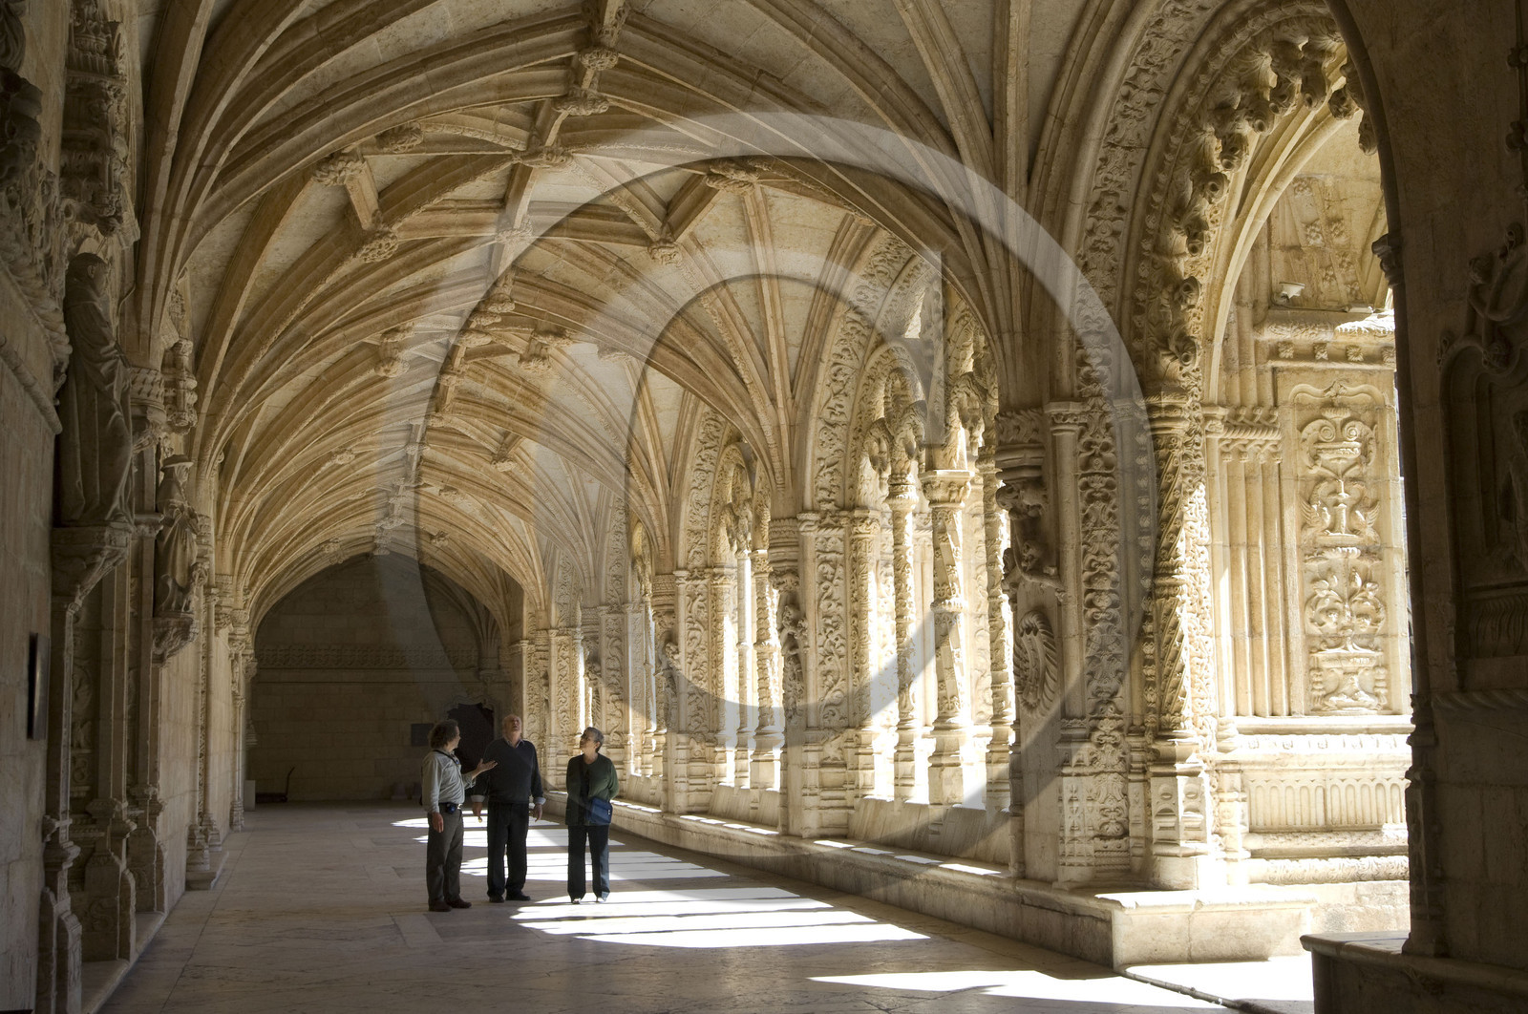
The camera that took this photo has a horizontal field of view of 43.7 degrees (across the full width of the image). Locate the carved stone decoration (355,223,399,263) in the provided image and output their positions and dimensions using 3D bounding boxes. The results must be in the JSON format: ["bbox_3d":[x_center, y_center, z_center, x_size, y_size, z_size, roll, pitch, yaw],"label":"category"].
[{"bbox_3d":[-3.755,-2.568,18.576,0.420,0.280,0.420,1,-7,-14],"label":"carved stone decoration"}]

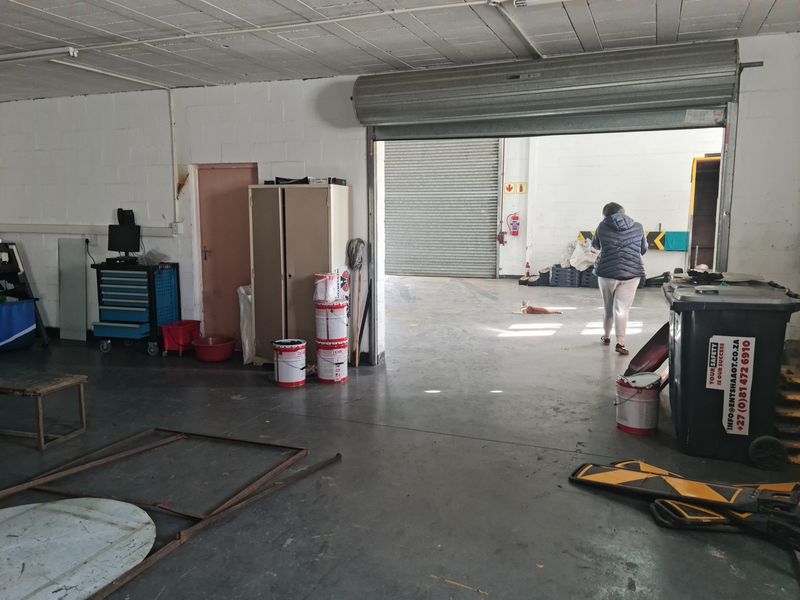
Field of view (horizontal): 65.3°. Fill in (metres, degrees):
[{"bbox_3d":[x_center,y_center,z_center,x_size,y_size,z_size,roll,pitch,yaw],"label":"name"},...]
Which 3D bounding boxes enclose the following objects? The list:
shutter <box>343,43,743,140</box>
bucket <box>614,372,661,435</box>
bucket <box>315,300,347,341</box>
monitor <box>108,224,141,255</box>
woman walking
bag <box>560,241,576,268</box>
[{"bbox_3d":[1.119,-1.756,5.402,3.149,0.618,0.458,3,8,22],"label":"shutter"},{"bbox_3d":[1.717,0.738,4.480,0.300,0.370,0.300,3,8,21],"label":"bucket"},{"bbox_3d":[-0.631,0.195,5.792,0.297,0.374,0.297,0,8,0],"label":"bucket"},{"bbox_3d":[-3.181,-0.686,7.207,0.485,0.348,0.170,3,8,22],"label":"monitor"},{"bbox_3d":[2.484,-0.261,7.096,0.560,1.668,0.480,2,8,12],"label":"woman walking"},{"bbox_3d":[3.783,-1.013,13.824,0.420,0.609,0.400,3,8,22],"label":"bag"}]

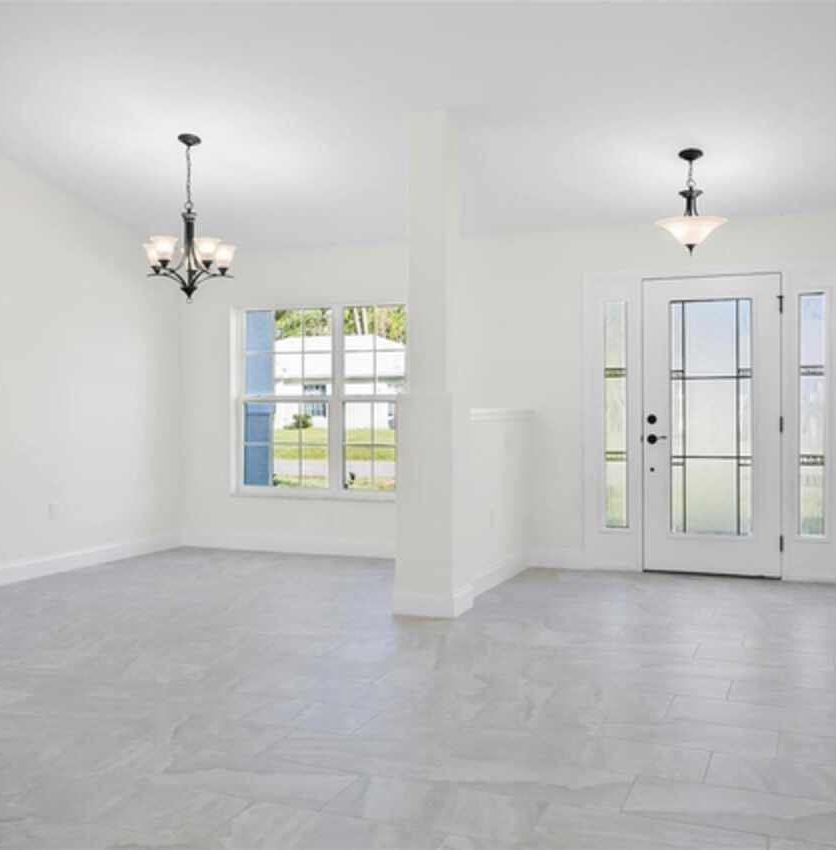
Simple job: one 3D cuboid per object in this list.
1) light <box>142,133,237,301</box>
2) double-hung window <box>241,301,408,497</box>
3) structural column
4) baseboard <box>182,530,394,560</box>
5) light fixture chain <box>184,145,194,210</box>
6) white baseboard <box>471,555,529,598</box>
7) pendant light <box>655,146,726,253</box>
[{"bbox_3d":[-1.418,-1.291,5.730,0.575,1.030,0.560,0,1,0],"label":"light"},{"bbox_3d":[-0.675,-0.192,7.530,1.850,1.570,0.090,0,1,23],"label":"double-hung window"},{"bbox_3d":[0.095,-0.341,5.376,0.355,2.840,0.360,0,1,23],"label":"structural column"},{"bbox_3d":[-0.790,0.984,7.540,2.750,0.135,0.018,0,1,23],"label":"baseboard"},{"bbox_3d":[-1.418,-1.539,5.730,0.045,0.430,0.045,0,1,23],"label":"light fixture chain"},{"bbox_3d":[0.555,0.994,6.226,0.018,0.135,1.320,0,1,23],"label":"white baseboard"},{"bbox_3d":[1.584,-1.300,5.360,0.410,0.620,0.410,0,1,23],"label":"pendant light"}]

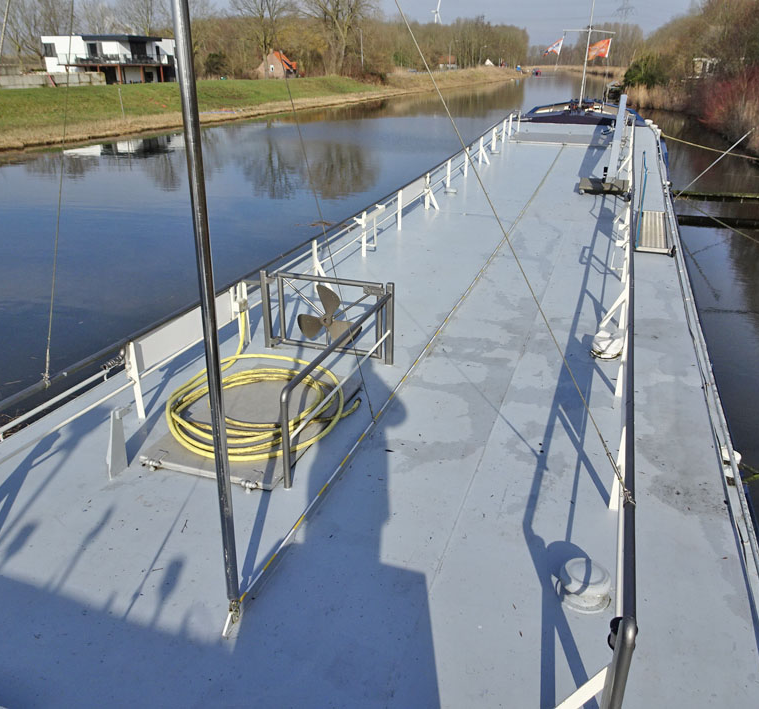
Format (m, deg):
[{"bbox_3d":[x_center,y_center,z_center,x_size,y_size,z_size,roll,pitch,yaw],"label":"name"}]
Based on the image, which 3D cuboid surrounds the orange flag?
[{"bbox_3d":[7.928,-10.991,23.615,0.950,0.750,0.180,7,25,15],"label":"orange flag"}]

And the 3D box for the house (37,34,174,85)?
[{"bbox_3d":[-32.820,-36.071,80.807,12.658,5.457,9.545,8,25,18],"label":"house"}]

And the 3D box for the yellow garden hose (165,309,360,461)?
[{"bbox_3d":[-0.951,0.222,5.256,1.500,0.360,1.930,8,25,18],"label":"yellow garden hose"}]

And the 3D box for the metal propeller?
[{"bbox_3d":[-0.463,-0.346,5.894,0.630,0.570,0.180,8,25,18],"label":"metal propeller"}]

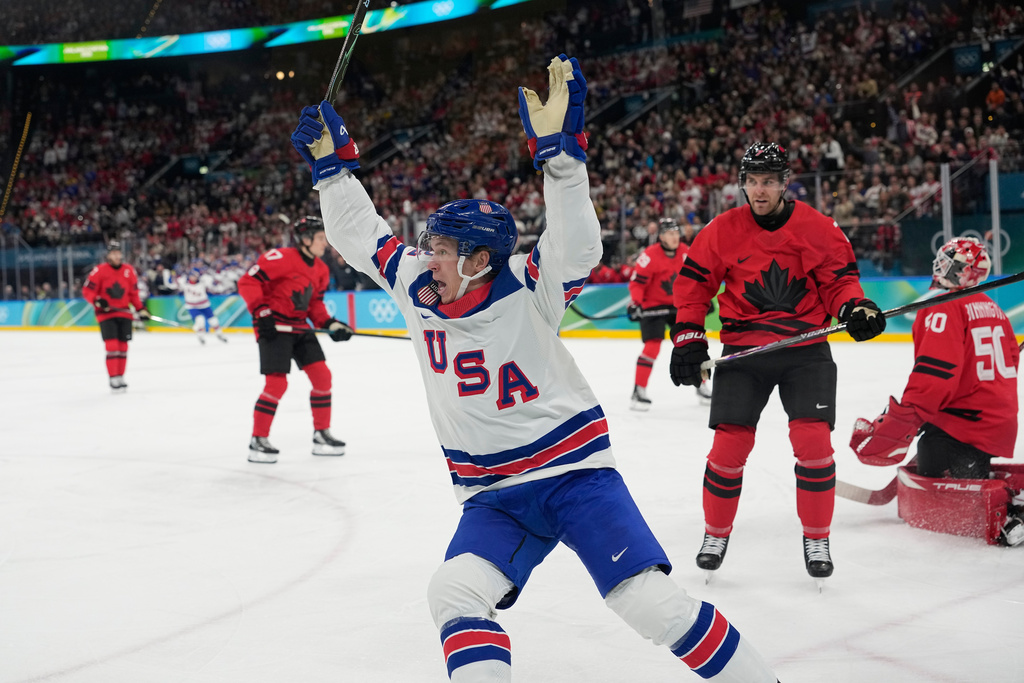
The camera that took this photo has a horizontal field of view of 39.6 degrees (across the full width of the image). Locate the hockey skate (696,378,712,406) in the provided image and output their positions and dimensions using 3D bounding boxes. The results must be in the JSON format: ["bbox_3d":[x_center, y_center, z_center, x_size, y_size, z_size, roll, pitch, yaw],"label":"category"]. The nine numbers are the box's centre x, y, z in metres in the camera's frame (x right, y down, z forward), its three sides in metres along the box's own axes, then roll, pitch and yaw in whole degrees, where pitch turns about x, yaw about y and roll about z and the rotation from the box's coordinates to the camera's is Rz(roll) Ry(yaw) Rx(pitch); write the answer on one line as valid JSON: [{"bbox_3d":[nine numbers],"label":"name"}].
[{"bbox_3d":[1.931,0.494,14.050,0.110,0.260,0.300,-4,3,-25],"label":"hockey skate"}]

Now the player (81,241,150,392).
[{"bbox_3d":[-5.144,-0.325,18.500,0.820,1.940,0.500,-3,3,-22],"label":"player"}]

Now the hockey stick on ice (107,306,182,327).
[{"bbox_3d":[-4.728,-0.330,18.400,1.500,0.200,0.070,13,-3,-21],"label":"hockey stick on ice"}]

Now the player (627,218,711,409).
[{"bbox_3d":[1.549,-0.264,13.900,0.800,1.850,0.650,-4,3,-27],"label":"player"}]

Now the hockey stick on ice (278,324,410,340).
[{"bbox_3d":[-1.090,-0.042,10.800,1.550,0.200,0.070,5,2,-3],"label":"hockey stick on ice"}]

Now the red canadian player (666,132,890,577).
[{"bbox_3d":[1.133,0.098,6.070,0.900,1.900,0.580,-2,3,10],"label":"red canadian player"}]

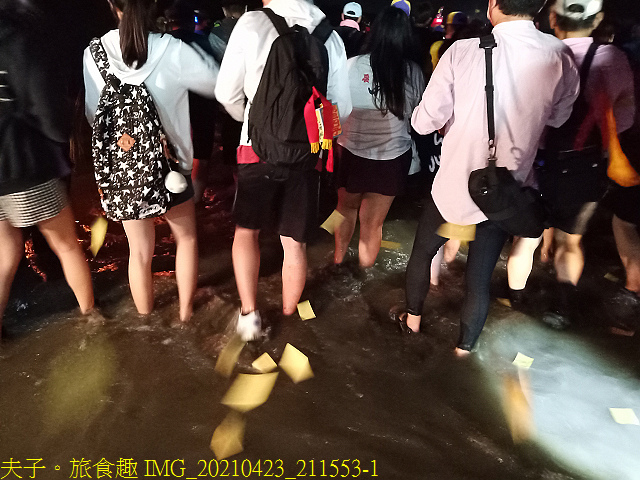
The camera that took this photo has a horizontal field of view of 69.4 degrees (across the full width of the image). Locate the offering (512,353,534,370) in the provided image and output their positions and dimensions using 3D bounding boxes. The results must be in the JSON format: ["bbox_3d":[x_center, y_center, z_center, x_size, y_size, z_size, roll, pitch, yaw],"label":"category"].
[{"bbox_3d":[0.906,0.539,2.053,0.075,0.010,0.093,18,29,32],"label":"offering"}]

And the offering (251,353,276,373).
[{"bbox_3d":[-0.235,0.537,1.991,0.092,0.010,0.085,23,32,39],"label":"offering"}]

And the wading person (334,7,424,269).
[{"bbox_3d":[0.321,-0.408,2.590,0.470,1.600,0.340,4,25,5],"label":"wading person"}]

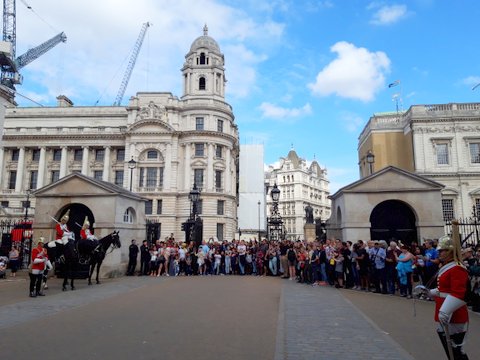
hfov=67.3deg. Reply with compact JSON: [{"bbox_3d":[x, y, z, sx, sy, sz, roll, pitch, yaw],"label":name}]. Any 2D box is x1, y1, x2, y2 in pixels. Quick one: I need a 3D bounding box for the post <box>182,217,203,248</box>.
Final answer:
[{"bbox_3d":[-2.763,3.747,21.180,1.100,3.132,1.100,-1,-8,5],"label":"post"}]

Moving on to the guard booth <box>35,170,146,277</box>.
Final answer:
[{"bbox_3d":[-7.913,2.513,19.694,4.450,5.098,4.450,-1,-8,5],"label":"guard booth"}]

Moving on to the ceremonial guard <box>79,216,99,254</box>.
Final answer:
[{"bbox_3d":[-6.559,2.461,15.608,0.850,1.853,0.750,-4,-10,28],"label":"ceremonial guard"}]

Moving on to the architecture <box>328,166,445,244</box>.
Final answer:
[{"bbox_3d":[6.960,2.236,17.894,4.450,5.077,4.450,-1,-8,5],"label":"architecture"}]

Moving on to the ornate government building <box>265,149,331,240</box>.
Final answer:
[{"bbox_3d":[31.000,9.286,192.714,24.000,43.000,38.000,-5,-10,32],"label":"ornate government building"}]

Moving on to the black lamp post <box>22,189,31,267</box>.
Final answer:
[{"bbox_3d":[-13.411,3.062,22.696,0.450,4.963,0.450,-1,-8,5],"label":"black lamp post"}]

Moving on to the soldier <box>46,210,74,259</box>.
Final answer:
[{"bbox_3d":[-7.018,2.175,14.134,0.950,1.995,0.800,-4,-10,28],"label":"soldier"}]

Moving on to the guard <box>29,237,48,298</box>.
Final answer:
[{"bbox_3d":[-6.722,2.895,12.056,0.520,1.932,0.570,-5,-10,30],"label":"guard"}]

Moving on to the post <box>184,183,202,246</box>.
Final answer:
[{"bbox_3d":[-2.722,2.768,21.324,0.950,5.110,0.950,-1,-8,5],"label":"post"}]

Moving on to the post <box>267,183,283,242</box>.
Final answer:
[{"bbox_3d":[2.050,2.720,20.927,0.900,5.080,0.900,-1,-8,5],"label":"post"}]

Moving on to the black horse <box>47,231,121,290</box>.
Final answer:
[{"bbox_3d":[-6.352,3.134,14.599,2.750,2.260,0.900,-3,-9,22],"label":"black horse"}]

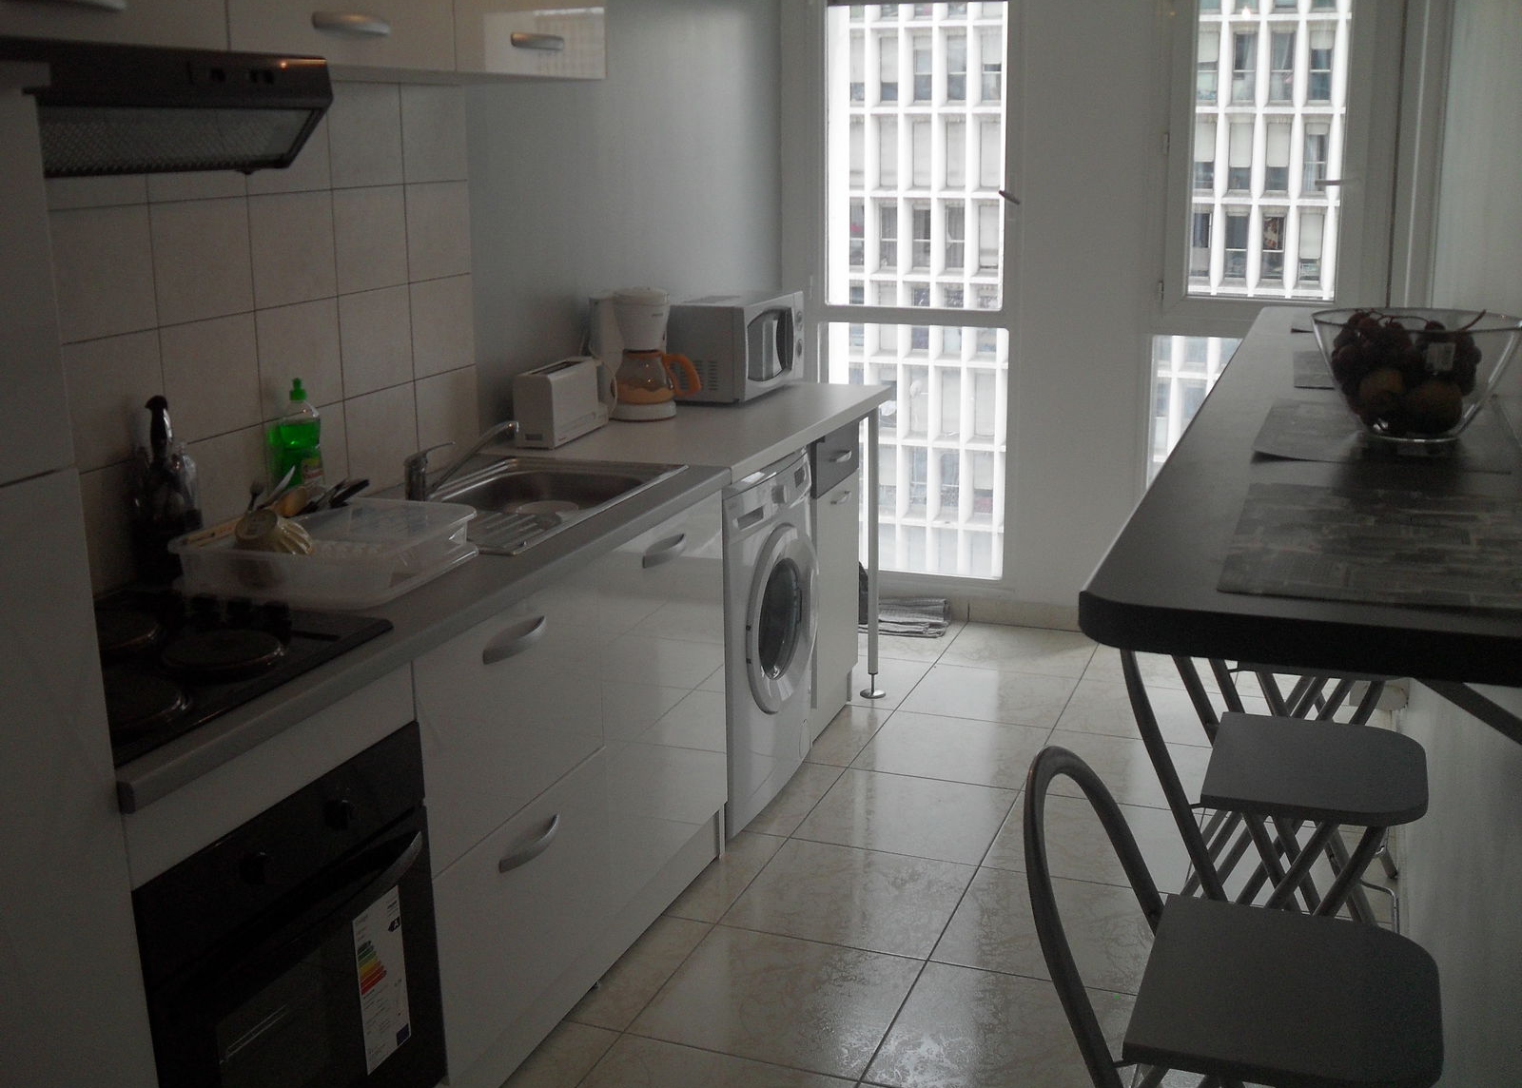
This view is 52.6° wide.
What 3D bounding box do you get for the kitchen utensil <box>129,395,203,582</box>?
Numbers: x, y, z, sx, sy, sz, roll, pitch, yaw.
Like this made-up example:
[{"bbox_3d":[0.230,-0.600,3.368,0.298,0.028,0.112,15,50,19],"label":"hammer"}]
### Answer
[{"bbox_3d":[-0.976,-0.092,2.530,0.115,0.305,0.120,5,15,20],"label":"kitchen utensil"}]

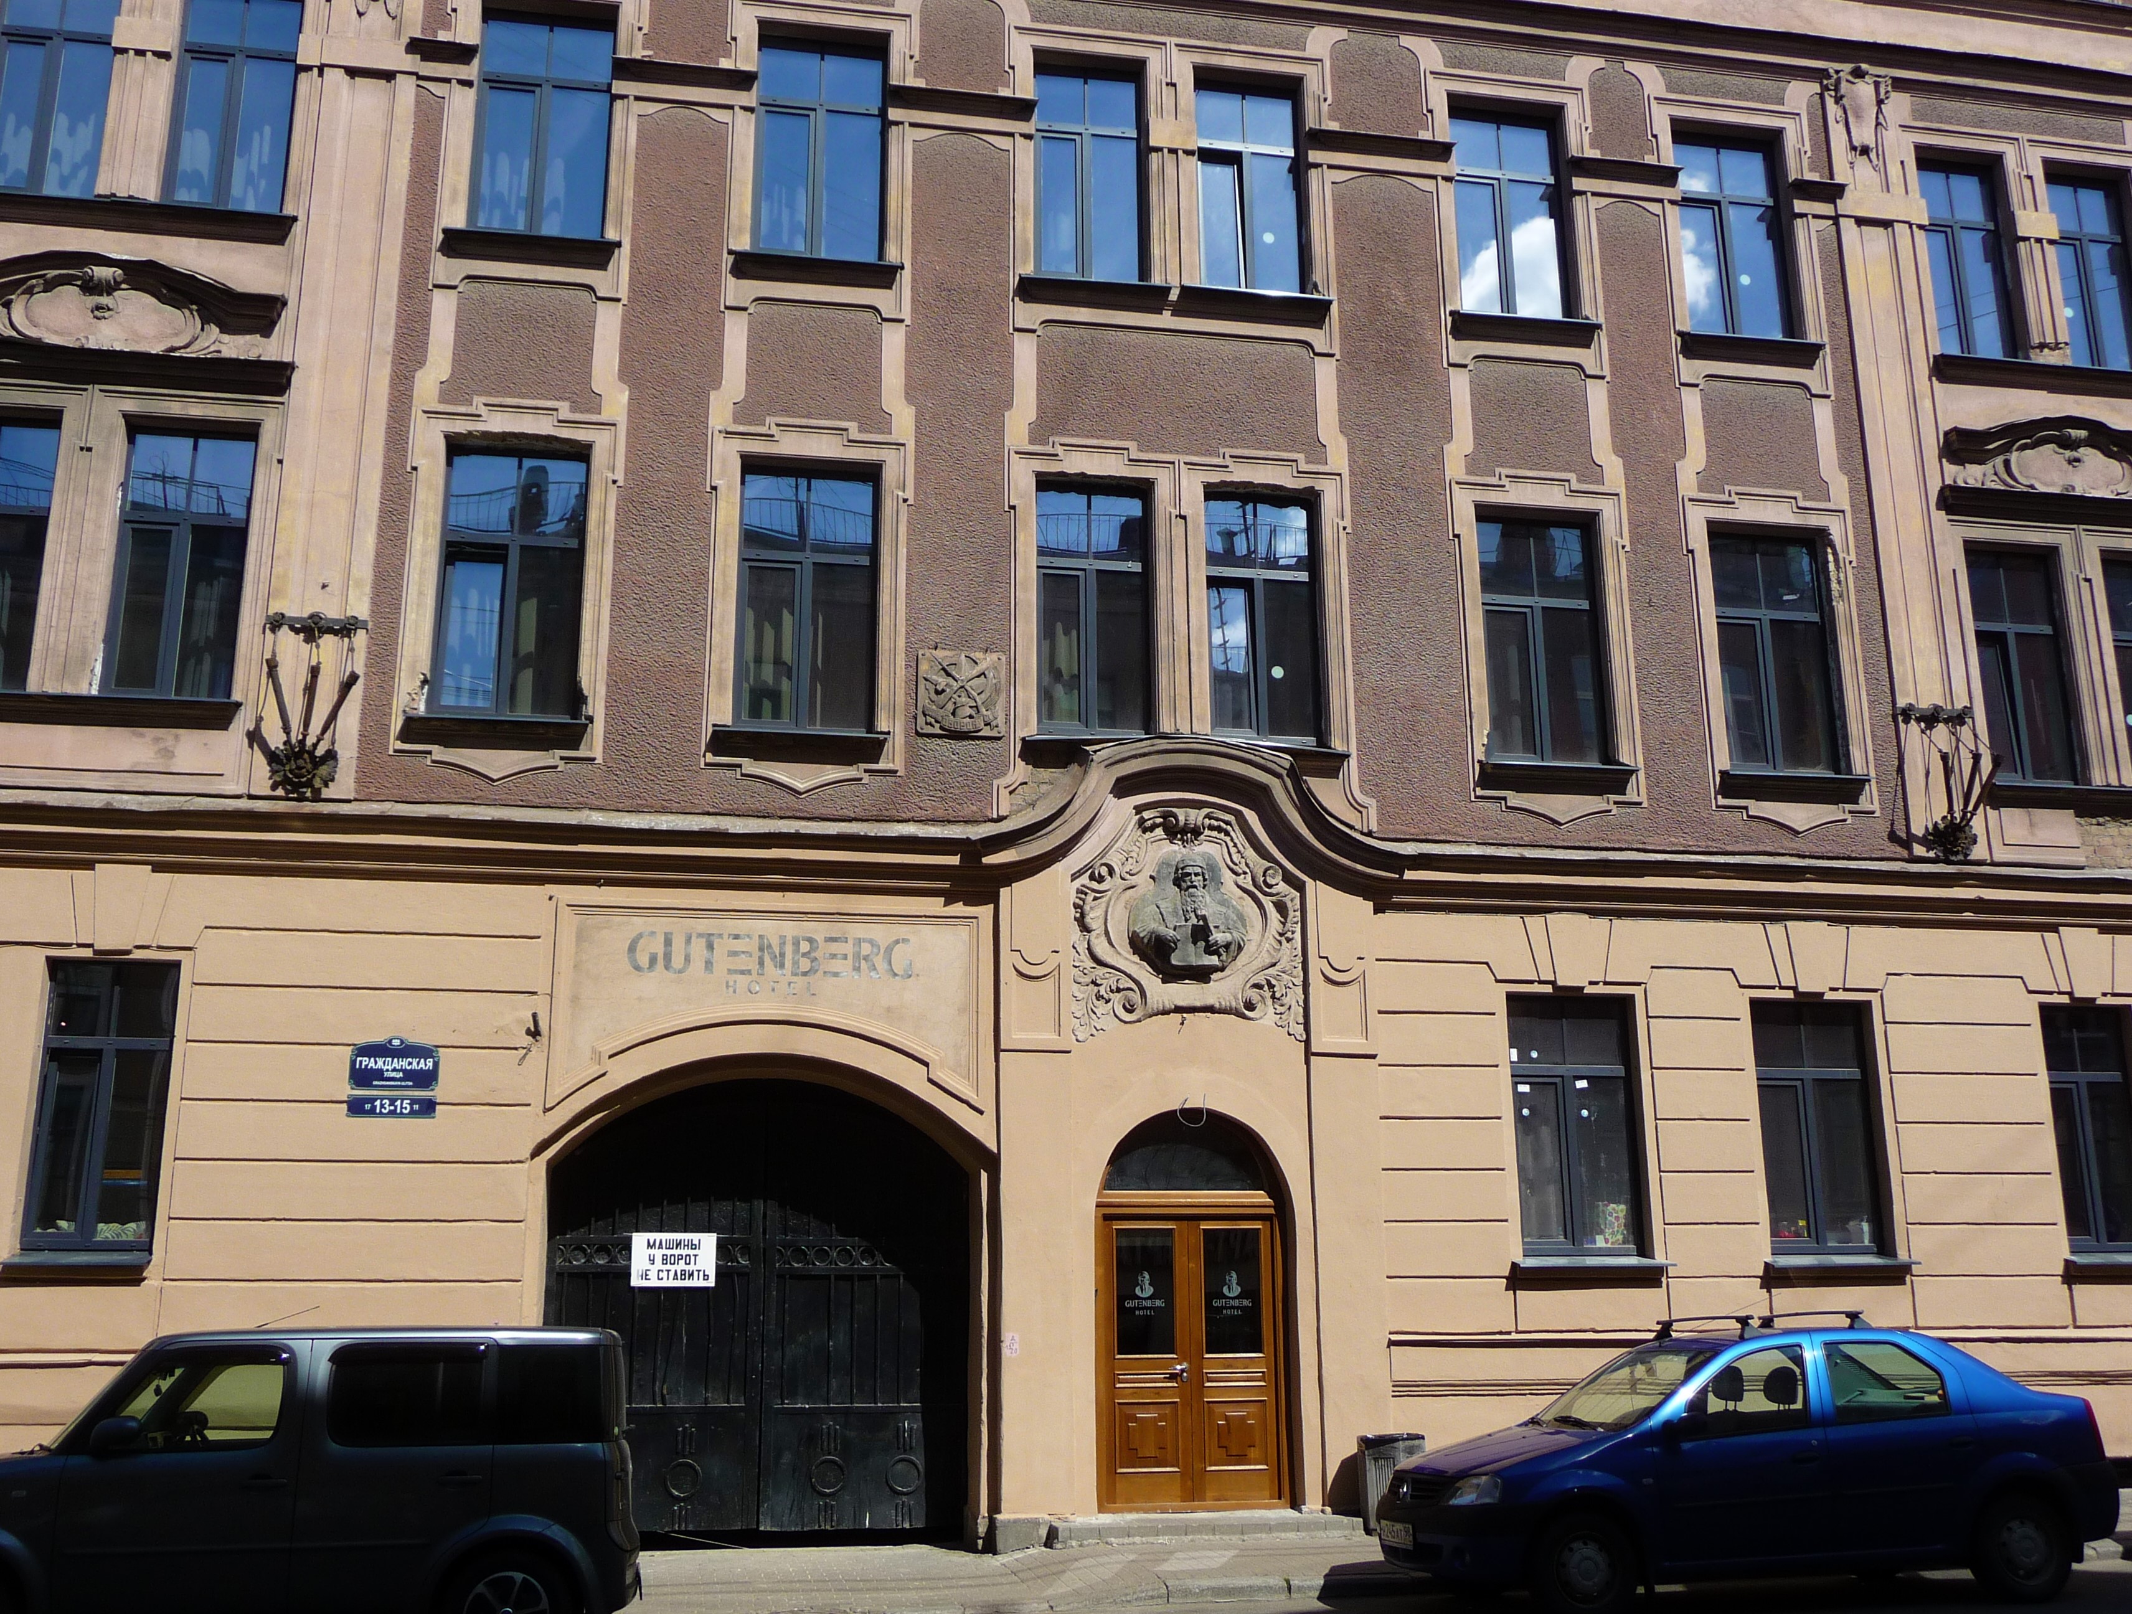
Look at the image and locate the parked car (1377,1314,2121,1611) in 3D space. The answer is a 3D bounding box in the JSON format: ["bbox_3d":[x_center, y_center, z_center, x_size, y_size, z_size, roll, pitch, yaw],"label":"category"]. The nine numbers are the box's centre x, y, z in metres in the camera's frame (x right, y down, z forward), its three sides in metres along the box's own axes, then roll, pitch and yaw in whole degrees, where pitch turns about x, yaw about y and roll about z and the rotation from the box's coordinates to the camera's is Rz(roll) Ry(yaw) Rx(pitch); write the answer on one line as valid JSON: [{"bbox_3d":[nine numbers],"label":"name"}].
[{"bbox_3d":[4.043,3.908,11.954,4.250,1.580,1.760,2,-14,-8],"label":"parked car"}]

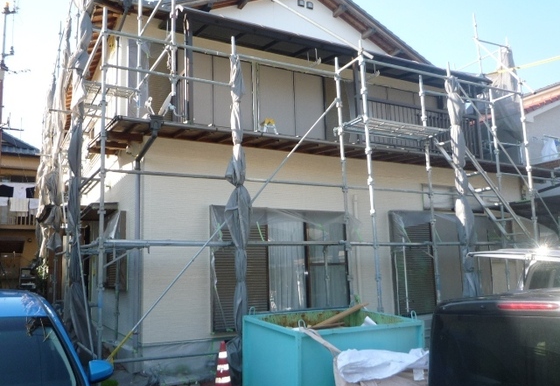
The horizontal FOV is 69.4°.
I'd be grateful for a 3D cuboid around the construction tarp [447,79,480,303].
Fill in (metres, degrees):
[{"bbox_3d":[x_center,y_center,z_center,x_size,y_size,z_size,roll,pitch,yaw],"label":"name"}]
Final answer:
[{"bbox_3d":[3.000,0.150,6.620,0.280,4.350,0.280,2,-10,-24],"label":"construction tarp"}]

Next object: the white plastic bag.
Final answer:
[{"bbox_3d":[1.000,1.650,3.900,0.860,0.230,0.450,1,-10,-17],"label":"white plastic bag"}]

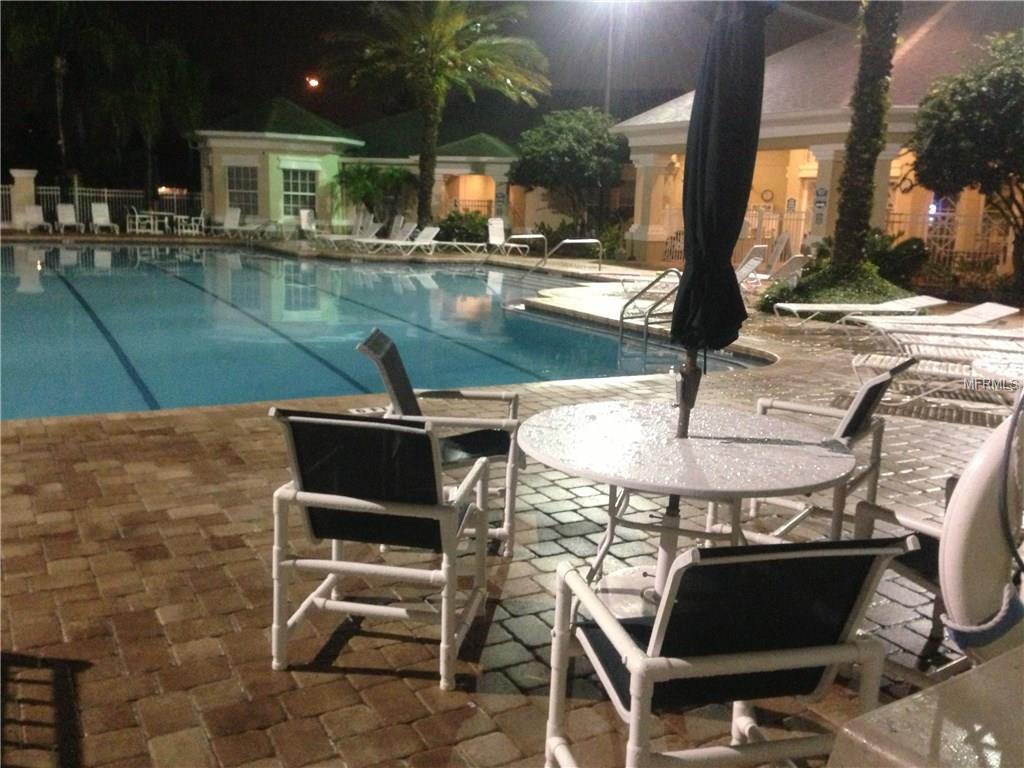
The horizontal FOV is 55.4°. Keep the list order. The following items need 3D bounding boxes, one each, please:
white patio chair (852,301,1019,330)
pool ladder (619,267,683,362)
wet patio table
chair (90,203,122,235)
[{"bbox_3d":[5.273,-0.783,12.286,1.940,0.480,0.660,1,11,-7],"label":"white patio chair"},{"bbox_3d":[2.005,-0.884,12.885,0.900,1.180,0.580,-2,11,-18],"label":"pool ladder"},{"bbox_3d":[0.614,0.550,3.684,1.230,0.705,1.230,2,11,0],"label":"wet patio table"},{"bbox_3d":[-12.927,-5.274,30.952,0.660,0.920,1.550,-4,13,-29],"label":"chair"}]

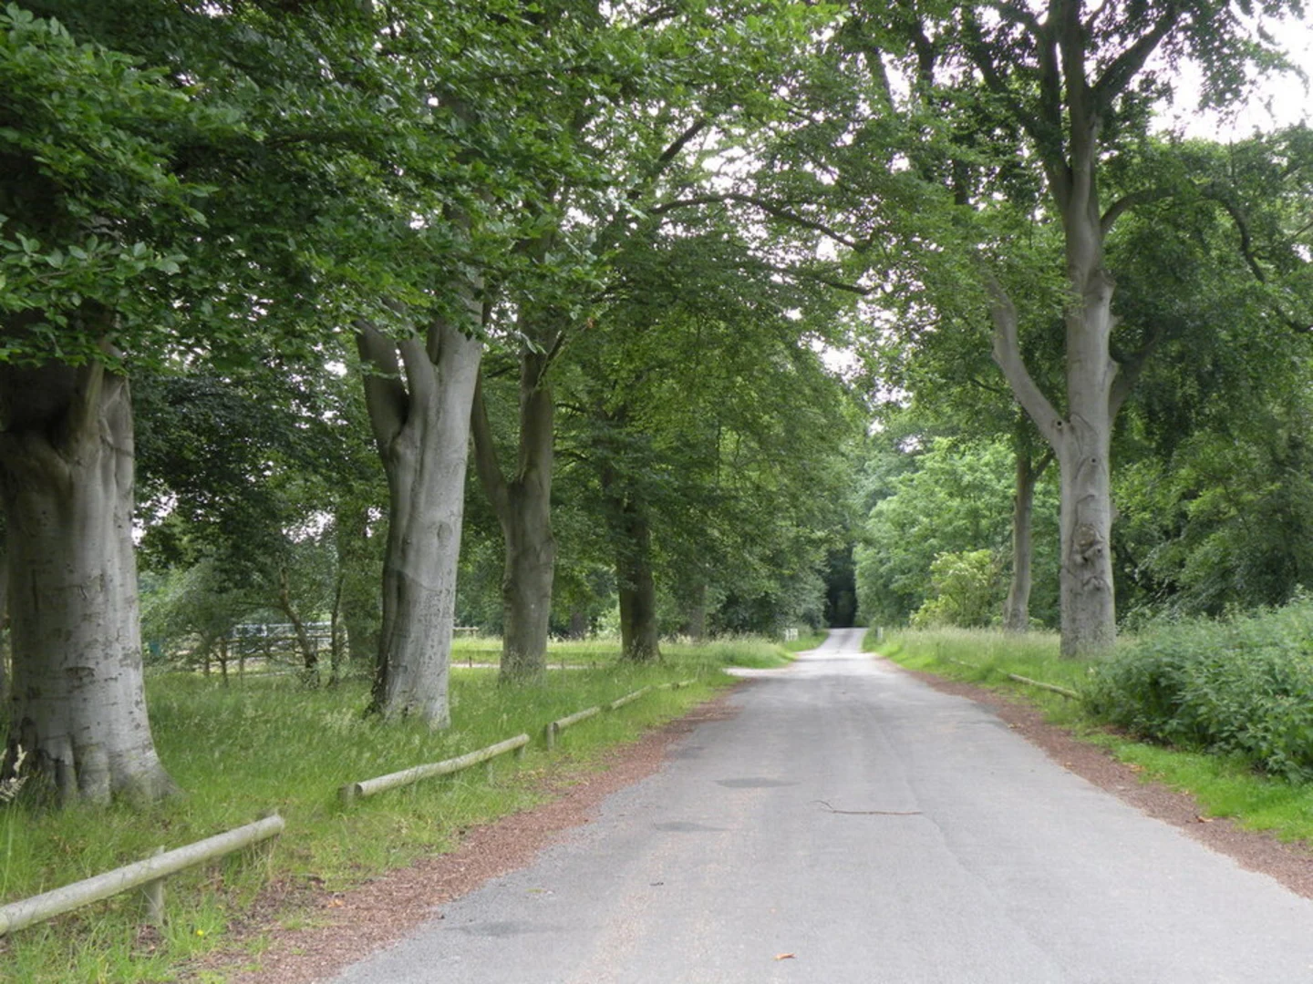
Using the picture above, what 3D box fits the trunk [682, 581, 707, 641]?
[{"bbox_3d":[1.684,5.232,93.000,1.050,2.600,1.000,0,-3,0],"label":"trunk"}]

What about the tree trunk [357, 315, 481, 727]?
[{"bbox_3d":[-3.737,0.461,33.500,1.900,6.500,1.600,0,-3,0],"label":"tree trunk"}]

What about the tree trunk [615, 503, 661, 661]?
[{"bbox_3d":[-0.558,2.789,66.000,1.360,5.040,1.250,0,-3,0],"label":"tree trunk"}]

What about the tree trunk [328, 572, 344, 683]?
[{"bbox_3d":[-7.082,2.996,47.000,0.330,2.560,0.330,0,-3,0],"label":"tree trunk"}]

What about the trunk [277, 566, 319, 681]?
[{"bbox_3d":[-7.921,2.917,47.000,0.900,2.540,0.600,0,-3,0],"label":"trunk"}]

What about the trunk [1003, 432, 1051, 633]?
[{"bbox_3d":[11.681,1.278,67.000,1.480,6.340,0.950,0,-3,0],"label":"trunk"}]

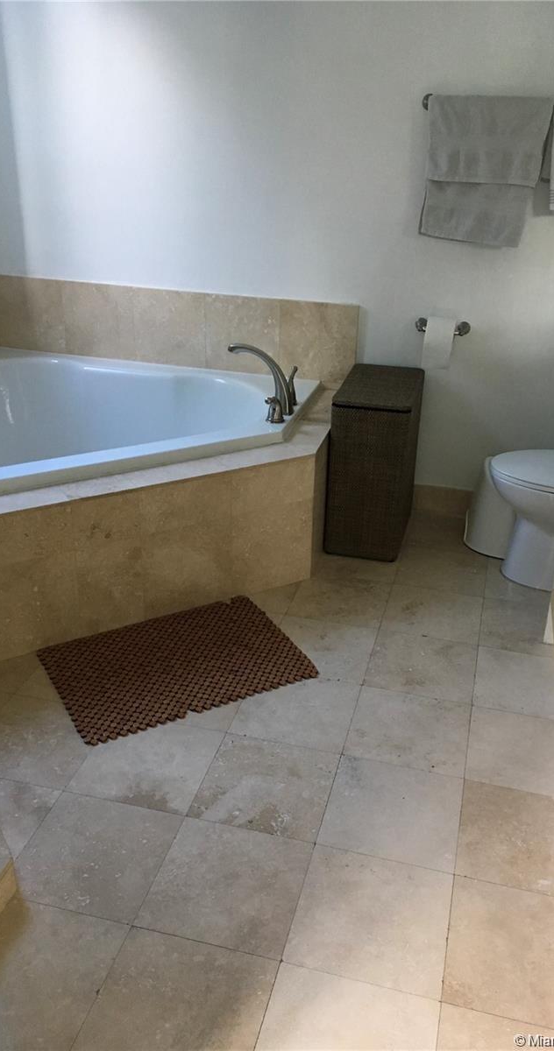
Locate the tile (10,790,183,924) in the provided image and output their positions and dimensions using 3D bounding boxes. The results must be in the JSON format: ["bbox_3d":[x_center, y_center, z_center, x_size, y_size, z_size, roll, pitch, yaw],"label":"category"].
[{"bbox_3d":[-0.396,0.718,1.924,0.304,0.012,0.304,8,26,13],"label":"tile"}]

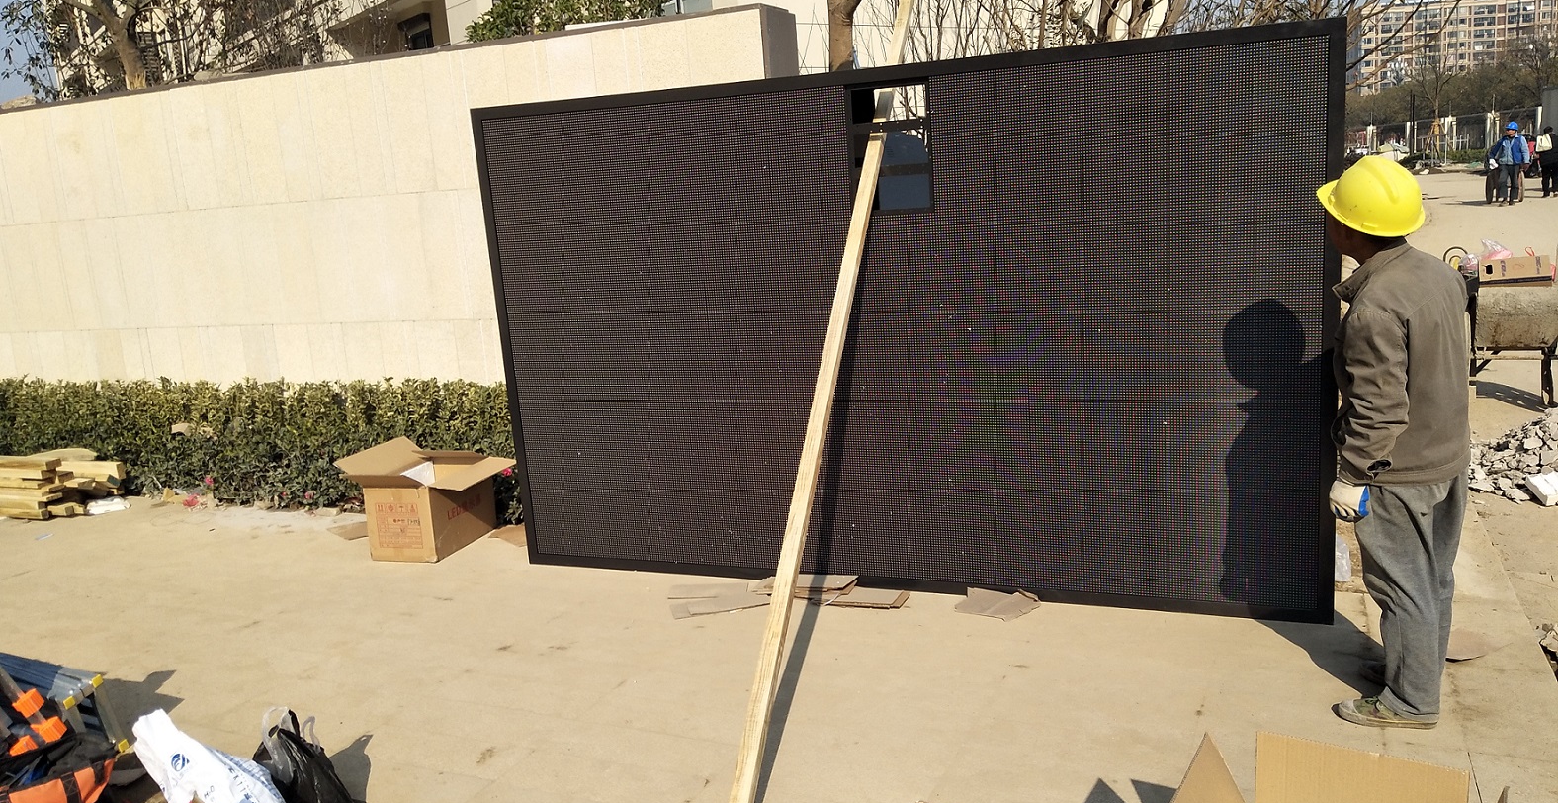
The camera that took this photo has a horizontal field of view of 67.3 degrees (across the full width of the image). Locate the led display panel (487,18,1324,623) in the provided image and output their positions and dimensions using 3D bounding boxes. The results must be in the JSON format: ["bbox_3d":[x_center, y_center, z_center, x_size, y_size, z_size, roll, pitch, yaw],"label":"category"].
[{"bbox_3d":[0.339,-0.239,4.533,3.300,2.010,0.120,1,13,22],"label":"led display panel"}]

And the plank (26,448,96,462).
[{"bbox_3d":[-4.474,0.344,7.272,0.600,0.050,0.180,0,11,24],"label":"plank"}]

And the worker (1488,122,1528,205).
[{"bbox_3d":[15.619,-5.098,25.069,0.450,1.740,0.720,-14,14,-42],"label":"worker"}]

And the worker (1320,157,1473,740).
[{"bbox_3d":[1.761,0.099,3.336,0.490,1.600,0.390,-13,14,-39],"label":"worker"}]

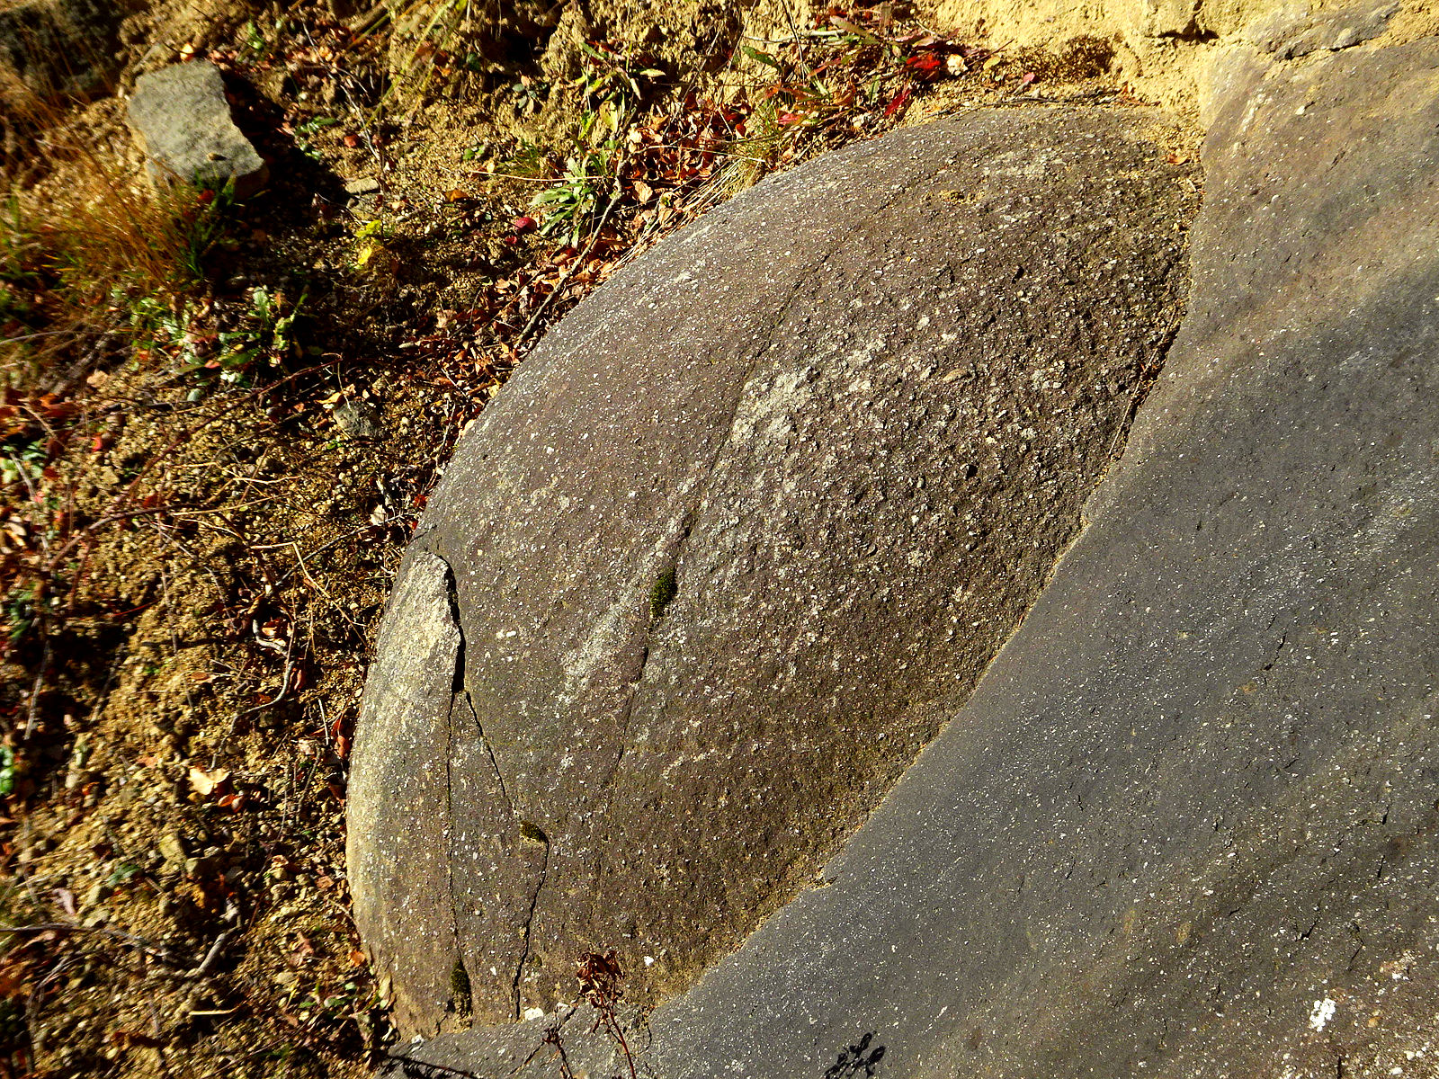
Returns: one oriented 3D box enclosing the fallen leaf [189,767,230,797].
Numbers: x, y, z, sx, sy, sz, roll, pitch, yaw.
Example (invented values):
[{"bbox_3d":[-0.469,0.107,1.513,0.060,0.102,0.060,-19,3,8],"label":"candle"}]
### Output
[{"bbox_3d":[-0.589,0.280,2.112,0.048,0.014,0.042,-6,41,0],"label":"fallen leaf"}]

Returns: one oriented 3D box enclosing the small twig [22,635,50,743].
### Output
[{"bbox_3d":[-0.841,0.185,2.257,0.010,0.010,0.169,-8,41,-3],"label":"small twig"}]

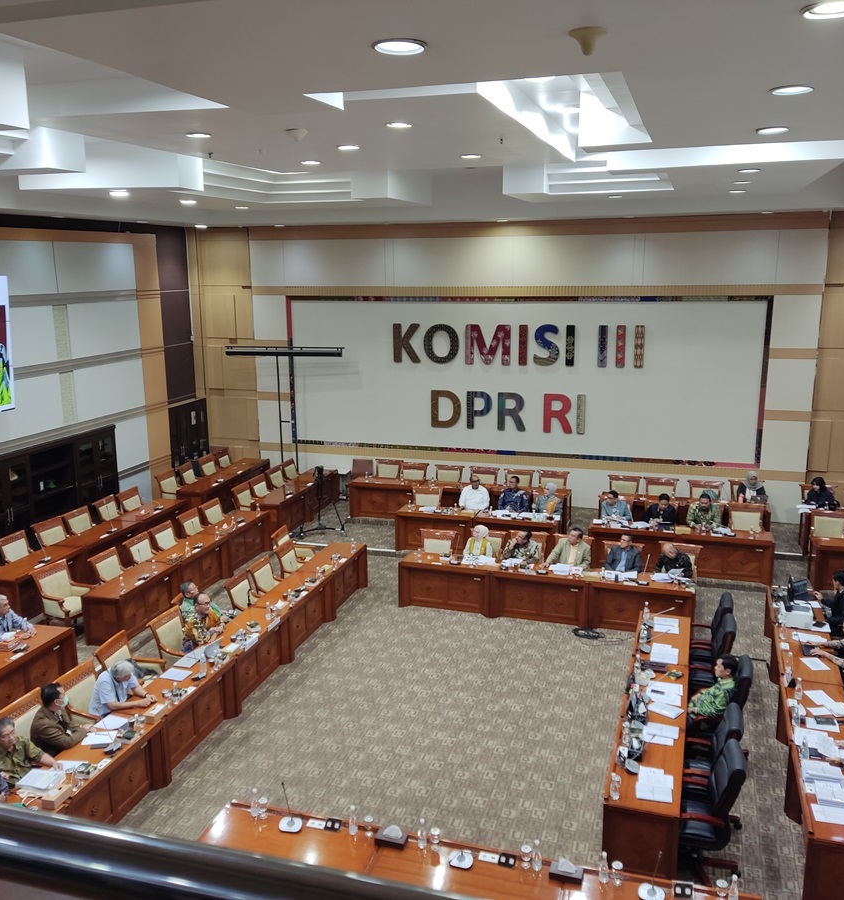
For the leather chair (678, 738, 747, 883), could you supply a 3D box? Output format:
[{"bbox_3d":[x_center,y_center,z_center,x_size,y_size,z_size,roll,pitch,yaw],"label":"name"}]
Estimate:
[{"bbox_3d":[2.557,3.244,7.841,0.700,1.160,0.660,3,13,18],"label":"leather chair"}]

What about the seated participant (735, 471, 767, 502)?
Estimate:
[{"bbox_3d":[6.323,1.033,16.641,0.530,1.250,0.700,3,13,18],"label":"seated participant"}]

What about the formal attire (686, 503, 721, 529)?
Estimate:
[{"bbox_3d":[4.922,1.301,15.163,0.560,0.680,0.500,3,13,18],"label":"formal attire"}]

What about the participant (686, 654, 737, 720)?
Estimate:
[{"bbox_3d":[3.136,2.849,9.601,0.710,1.270,0.530,3,13,16],"label":"participant"}]

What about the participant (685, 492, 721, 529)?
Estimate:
[{"bbox_3d":[4.767,1.464,14.792,0.580,1.280,0.850,3,13,17],"label":"participant"}]

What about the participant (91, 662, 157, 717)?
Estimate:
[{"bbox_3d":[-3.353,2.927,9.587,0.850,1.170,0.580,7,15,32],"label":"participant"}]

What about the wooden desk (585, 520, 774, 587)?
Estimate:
[{"bbox_3d":[4.343,1.758,14.663,2.970,0.770,0.620,3,13,17],"label":"wooden desk"}]

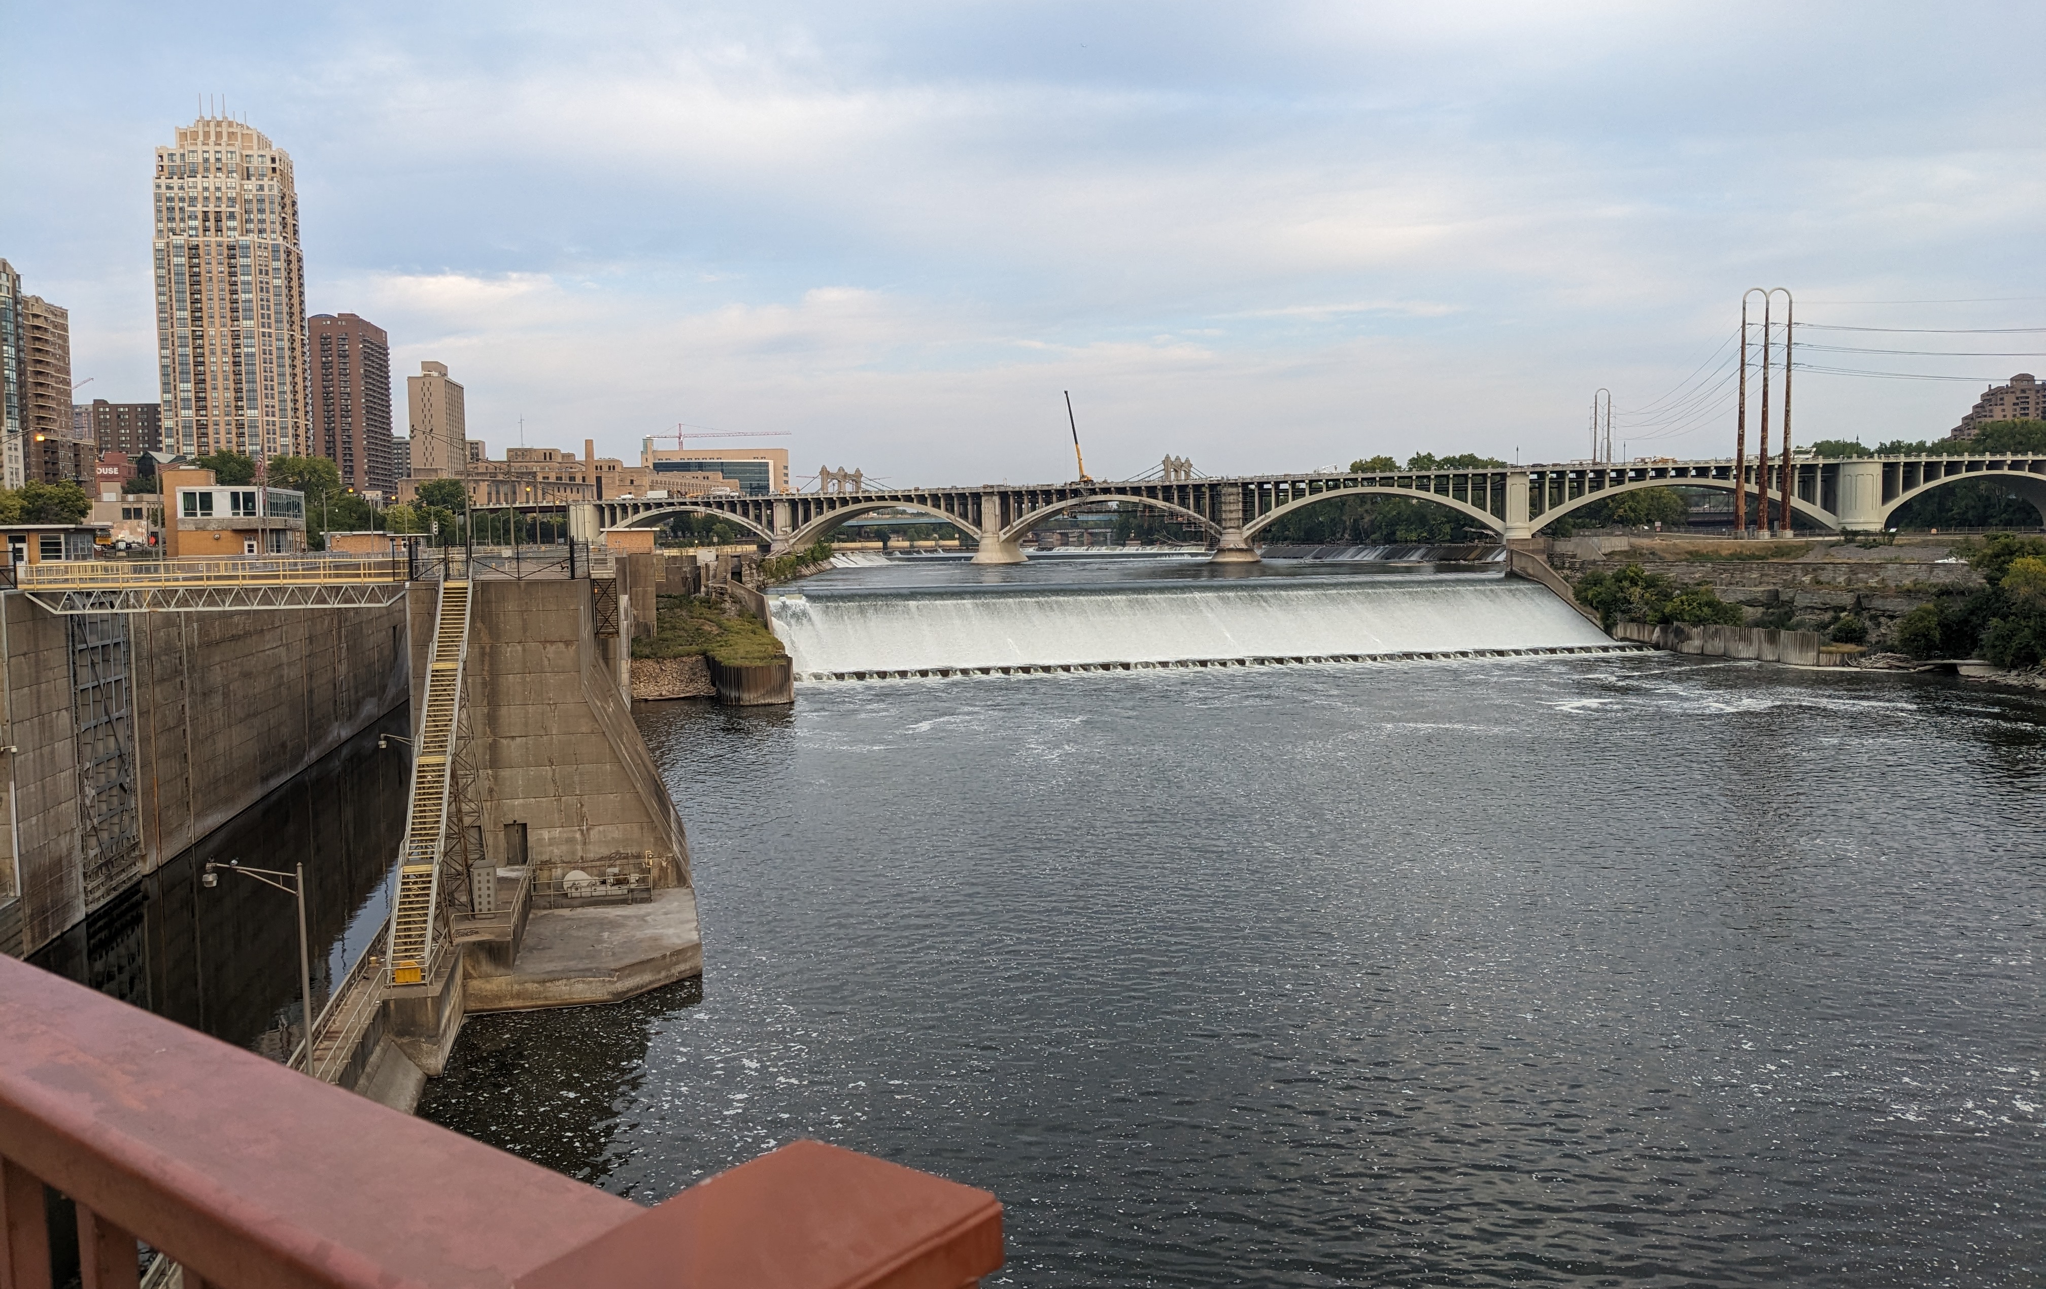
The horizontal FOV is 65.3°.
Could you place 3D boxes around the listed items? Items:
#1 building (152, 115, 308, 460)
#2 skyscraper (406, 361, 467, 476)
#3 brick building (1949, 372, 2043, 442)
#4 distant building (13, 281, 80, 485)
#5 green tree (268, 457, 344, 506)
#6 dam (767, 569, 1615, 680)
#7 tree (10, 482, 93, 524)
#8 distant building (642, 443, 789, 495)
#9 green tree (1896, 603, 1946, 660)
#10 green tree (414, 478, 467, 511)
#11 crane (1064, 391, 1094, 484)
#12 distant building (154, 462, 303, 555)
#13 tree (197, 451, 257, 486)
[{"bbox_3d":[-271.090,-110.230,550.250,40.000,141.700,26.000,-1,4,-11],"label":"building"},{"bbox_3d":[-297.786,-103.047,804.408,19.000,78.000,50.000,-2,5,-11],"label":"skyscraper"},{"bbox_3d":[486.301,-101.034,785.000,72.000,63.000,45.000,2,5,31],"label":"brick building"},{"bbox_3d":[-240.900,-53.280,380.270,18.000,59.700,32.000,-2,4,-12],"label":"distant building"},{"bbox_3d":[-114.140,-22.630,253.950,11.300,14.900,11.300,-2,4,-24],"label":"green tree"},{"bbox_3d":[27.480,-3.400,246.440,130.900,10.800,27.000,-2,4,-16],"label":"dam"},{"bbox_3d":[-107.610,-13.820,177.380,7.700,8.700,7.700,-3,5,-31],"label":"tree"},{"bbox_3d":[-186.060,-100.038,965.000,86.000,45.000,50.000,-1,5,0],"label":"distant building"},{"bbox_3d":[116.979,-1.562,208.000,5.800,7.200,5.600,2,5,29],"label":"green tree"},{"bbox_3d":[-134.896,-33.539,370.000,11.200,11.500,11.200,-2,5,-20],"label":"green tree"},{"bbox_3d":[13.742,-50.453,392.000,8.000,24.000,3.500,2,5,27],"label":"crane"},{"bbox_3d":[-96.377,-16.048,195.171,10.800,10.000,20.000,-2,5,-12],"label":"distant building"},{"bbox_3d":[-130.670,-24.070,260.850,10.300,15.200,10.300,-3,4,-26],"label":"tree"}]

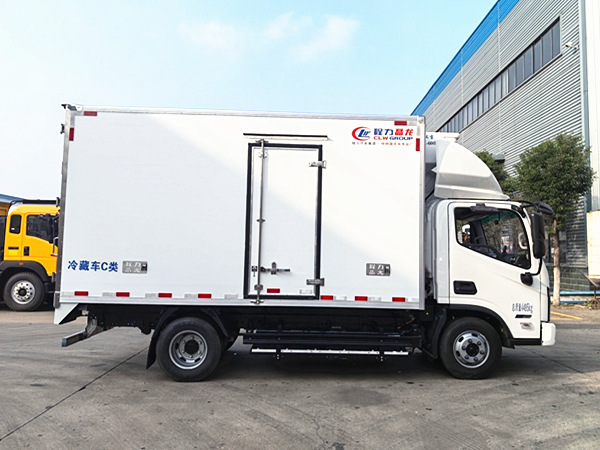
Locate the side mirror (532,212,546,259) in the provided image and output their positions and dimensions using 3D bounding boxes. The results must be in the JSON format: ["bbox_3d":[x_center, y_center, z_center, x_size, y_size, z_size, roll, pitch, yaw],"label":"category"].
[{"bbox_3d":[2.807,0.123,5.485,0.100,0.520,0.200,1,-4,8],"label":"side mirror"}]

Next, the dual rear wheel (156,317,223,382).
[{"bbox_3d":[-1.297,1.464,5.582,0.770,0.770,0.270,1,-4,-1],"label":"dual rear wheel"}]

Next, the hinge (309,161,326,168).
[{"bbox_3d":[0.208,-0.716,5.537,0.205,0.095,0.050,1,-4,-1],"label":"hinge"}]

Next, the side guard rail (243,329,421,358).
[{"bbox_3d":[0.368,1.392,5.533,2.080,0.350,0.100,1,-4,-1],"label":"side guard rail"}]

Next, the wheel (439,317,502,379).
[{"bbox_3d":[2.048,1.490,5.723,0.760,0.760,0.230,1,-4,-1],"label":"wheel"}]

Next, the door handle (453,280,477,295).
[{"bbox_3d":[1.991,0.759,5.636,0.275,0.160,0.050,1,-4,-1],"label":"door handle"}]

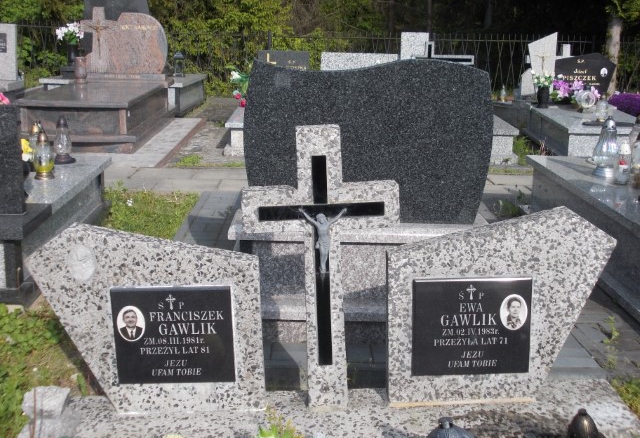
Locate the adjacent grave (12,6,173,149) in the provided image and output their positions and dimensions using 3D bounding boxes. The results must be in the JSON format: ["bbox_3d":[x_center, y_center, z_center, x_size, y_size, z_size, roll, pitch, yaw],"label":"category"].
[{"bbox_3d":[-2.264,-1.531,8.305,1.180,1.310,2.200,1,16,0],"label":"adjacent grave"}]

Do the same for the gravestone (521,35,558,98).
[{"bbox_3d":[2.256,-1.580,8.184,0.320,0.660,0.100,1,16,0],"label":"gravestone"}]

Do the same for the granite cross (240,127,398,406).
[{"bbox_3d":[0.008,0.147,2.325,0.446,0.842,0.080,-2,13,0],"label":"granite cross"}]

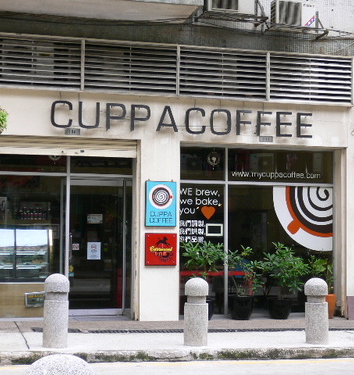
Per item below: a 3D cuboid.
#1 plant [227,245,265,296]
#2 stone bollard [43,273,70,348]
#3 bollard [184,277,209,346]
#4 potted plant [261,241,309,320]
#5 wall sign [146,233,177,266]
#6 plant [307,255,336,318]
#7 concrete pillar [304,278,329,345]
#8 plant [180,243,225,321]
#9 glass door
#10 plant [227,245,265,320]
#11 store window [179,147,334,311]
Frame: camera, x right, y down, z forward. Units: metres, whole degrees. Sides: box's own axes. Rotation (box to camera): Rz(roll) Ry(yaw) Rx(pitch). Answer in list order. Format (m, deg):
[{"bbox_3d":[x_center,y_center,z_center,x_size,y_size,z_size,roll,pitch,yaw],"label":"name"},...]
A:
[{"bbox_3d":[1.168,1.378,14.641,0.551,0.851,0.500,1,-3,-16],"label":"plant"},{"bbox_3d":[-1.419,1.452,10.400,0.290,0.866,0.290,1,-4,-16],"label":"stone bollard"},{"bbox_3d":[0.243,1.613,11.408,0.312,0.875,0.312,0,-3,0],"label":"bollard"},{"bbox_3d":[1.737,1.489,14.082,0.770,1.217,0.700,1,-4,-16],"label":"potted plant"},{"bbox_3d":[-0.236,0.955,13.488,0.490,0.501,0.040,1,-4,-16],"label":"wall sign"},{"bbox_3d":[2.472,1.678,15.034,0.359,1.091,0.380,1,-3,-16],"label":"plant"},{"bbox_3d":[1.747,1.539,11.000,0.290,0.815,0.290,0,-3,0],"label":"concrete pillar"},{"bbox_3d":[0.439,1.506,14.455,0.624,1.262,0.550,1,-3,-16],"label":"plant"},{"bbox_3d":[-1.252,0.948,14.202,0.988,2.192,0.080,1,-3,-16],"label":"glass door"},{"bbox_3d":[1.167,1.564,14.631,0.550,1.222,0.500,1,-3,-16],"label":"plant"},{"bbox_3d":[1.321,0.686,14.376,2.693,2.720,0.120,1,-4,-16],"label":"store window"}]

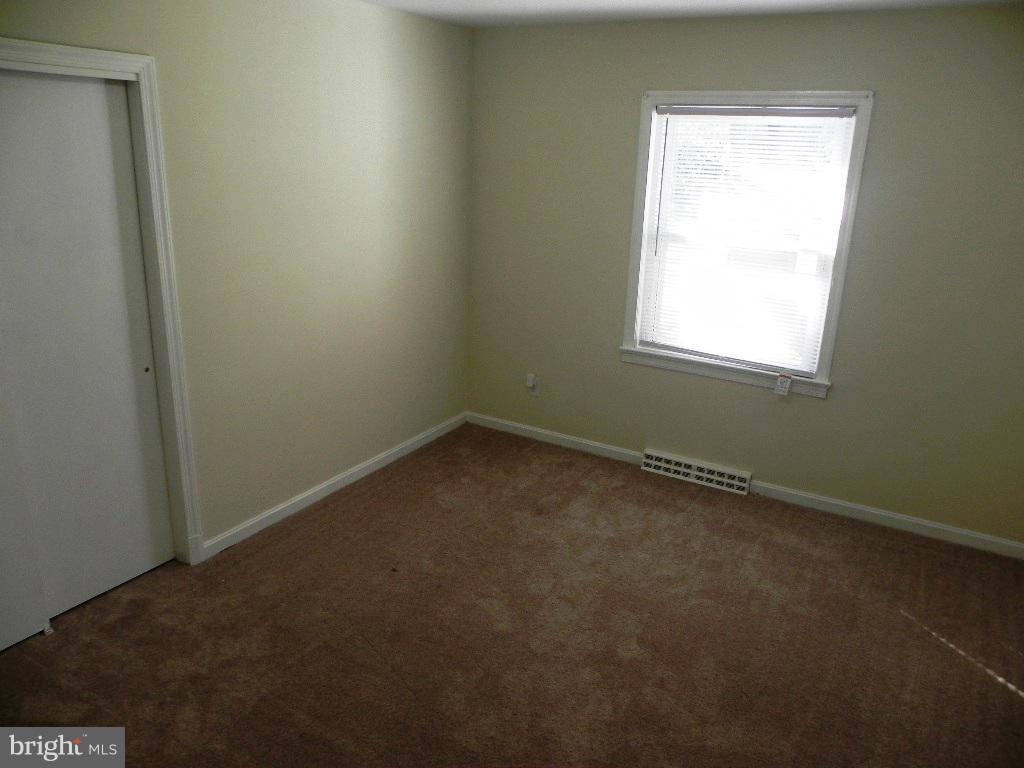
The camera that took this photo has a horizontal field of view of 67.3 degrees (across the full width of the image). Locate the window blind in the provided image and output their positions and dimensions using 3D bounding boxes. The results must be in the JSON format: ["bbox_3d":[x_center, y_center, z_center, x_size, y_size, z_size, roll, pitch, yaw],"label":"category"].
[{"bbox_3d":[1.166,-0.749,4.020,0.973,1.312,0.042,12,20,28],"label":"window blind"}]

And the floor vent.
[{"bbox_3d":[1.047,0.495,4.396,0.620,0.122,0.057,12,20,28],"label":"floor vent"}]

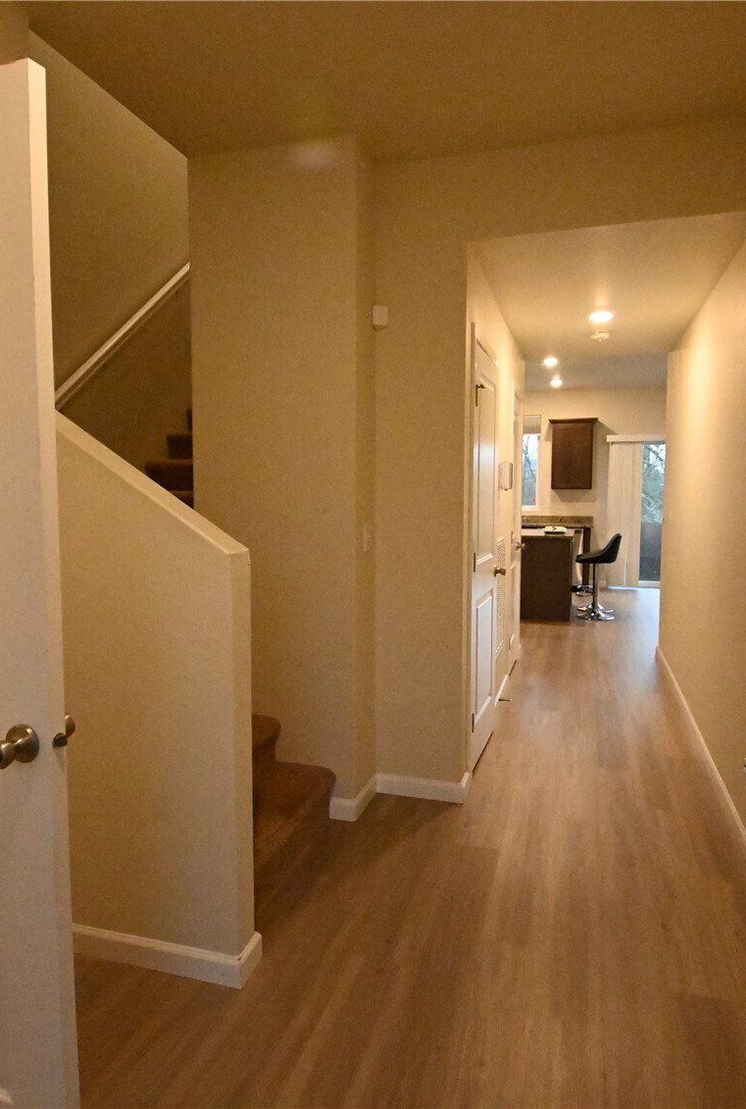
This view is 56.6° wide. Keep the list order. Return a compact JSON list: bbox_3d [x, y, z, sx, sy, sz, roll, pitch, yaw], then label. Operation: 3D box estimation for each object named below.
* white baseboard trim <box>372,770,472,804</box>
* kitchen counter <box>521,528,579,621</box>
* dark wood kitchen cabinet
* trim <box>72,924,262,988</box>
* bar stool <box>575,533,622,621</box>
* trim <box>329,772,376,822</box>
[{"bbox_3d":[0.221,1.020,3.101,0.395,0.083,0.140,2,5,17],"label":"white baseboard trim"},{"bbox_3d":[2.011,0.197,8.184,0.740,0.914,1.850,2,5,17],"label":"kitchen counter"},{"bbox_3d":[2.965,-1.484,10.321,0.670,1.050,0.360,2,5,17],"label":"dark wood kitchen cabinet"},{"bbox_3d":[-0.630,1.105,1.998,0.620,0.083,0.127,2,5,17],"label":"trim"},{"bbox_3d":[2.443,0.238,7.533,0.480,0.935,0.440,2,5,17],"label":"bar stool"},{"bbox_3d":[-0.078,1.030,2.964,0.107,0.083,0.300,2,5,17],"label":"trim"}]

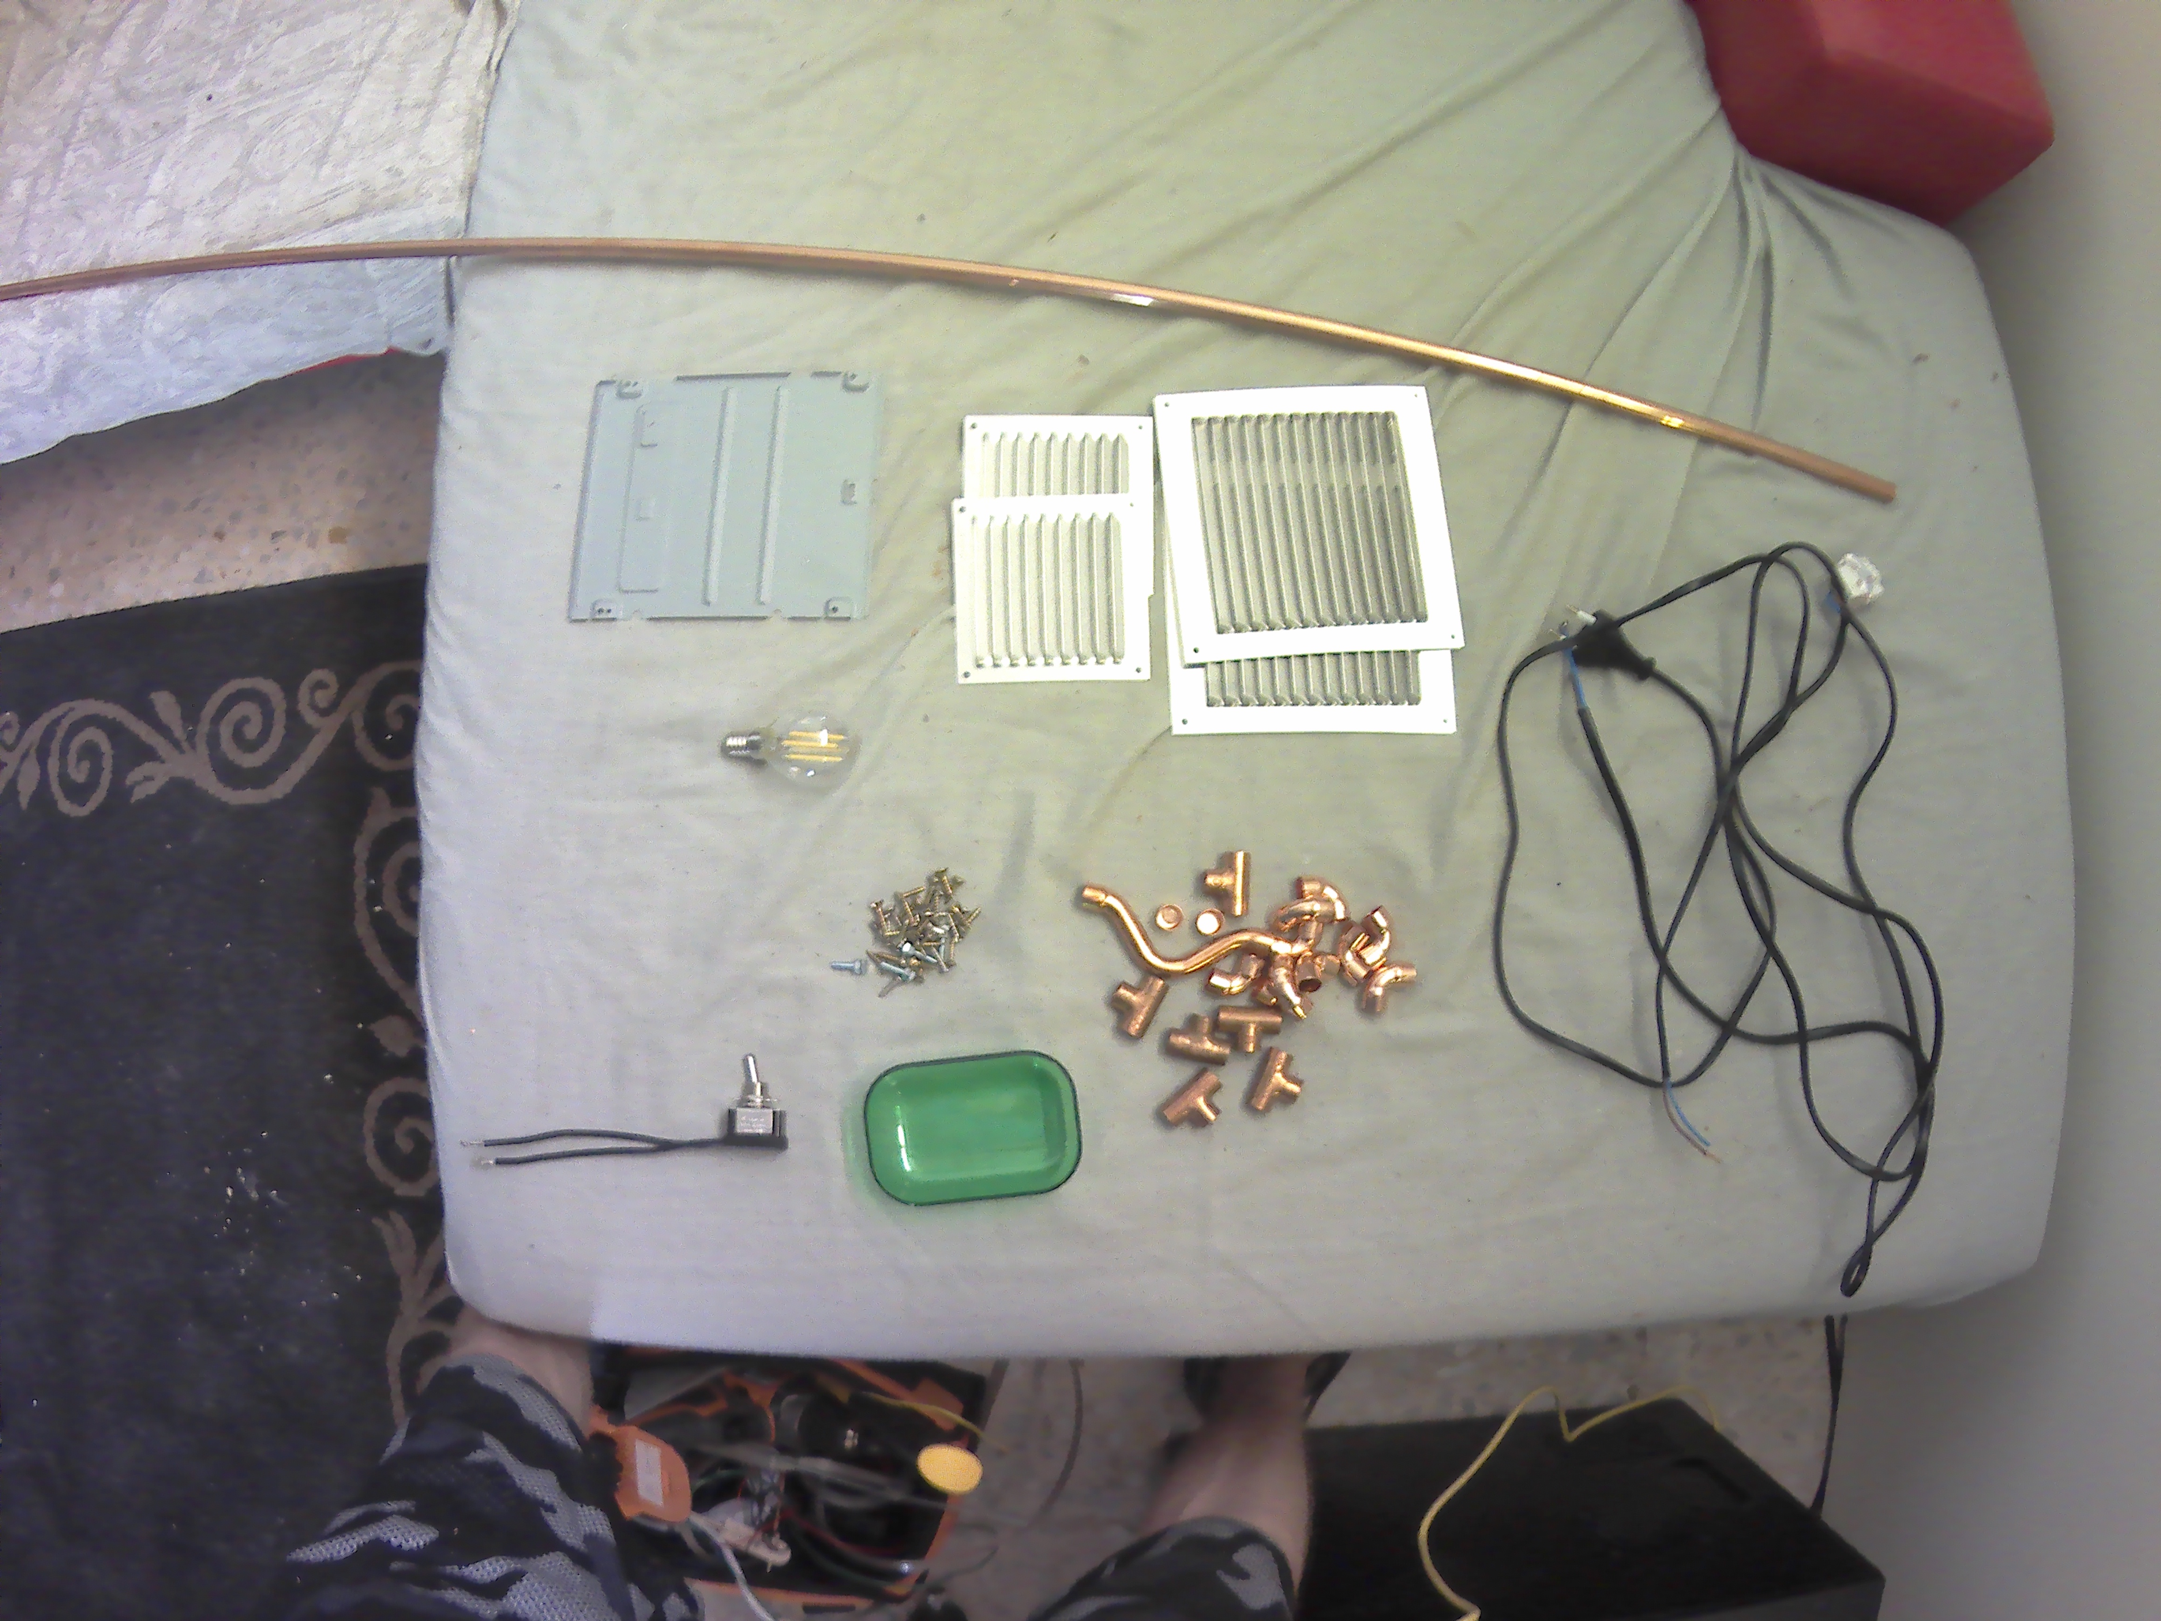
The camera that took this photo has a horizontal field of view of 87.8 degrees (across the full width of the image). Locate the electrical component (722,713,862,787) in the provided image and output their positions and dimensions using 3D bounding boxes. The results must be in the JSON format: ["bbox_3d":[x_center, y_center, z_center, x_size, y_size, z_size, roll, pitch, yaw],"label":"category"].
[{"bbox_3d":[-0.169,-0.035,0.653,0.078,0.045,0.045,-2,83,8],"label":"electrical component"}]

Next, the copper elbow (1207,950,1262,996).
[{"bbox_3d":[0.087,0.093,0.636,0.029,0.016,0.028,14,84,2],"label":"copper elbow"}]

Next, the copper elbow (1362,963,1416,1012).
[{"bbox_3d":[0.174,0.101,0.635,0.030,0.016,0.029,3,84,0],"label":"copper elbow"}]

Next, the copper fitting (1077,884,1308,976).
[{"bbox_3d":[0.059,0.076,0.649,0.124,0.019,0.040,14,83,5],"label":"copper fitting"}]

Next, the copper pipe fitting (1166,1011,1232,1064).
[{"bbox_3d":[0.067,0.129,0.633,0.035,0.015,0.025,9,84,1],"label":"copper pipe fitting"}]

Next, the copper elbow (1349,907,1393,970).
[{"bbox_3d":[0.167,0.073,0.644,0.027,0.018,0.027,-34,85,-5],"label":"copper elbow"}]

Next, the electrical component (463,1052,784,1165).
[{"bbox_3d":[-0.256,0.169,0.637,0.182,0.018,0.064,1,83,-1],"label":"electrical component"}]

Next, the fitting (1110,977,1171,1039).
[{"bbox_3d":[0.032,0.108,0.635,0.025,0.015,0.034,27,84,3],"label":"fitting"}]

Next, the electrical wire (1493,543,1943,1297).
[{"bbox_3d":[0.360,0.061,0.634,0.250,0.042,0.432,4,84,0],"label":"electrical wire"}]

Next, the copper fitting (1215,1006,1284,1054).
[{"bbox_3d":[0.099,0.127,0.650,0.037,0.017,0.027,2,83,-1],"label":"copper fitting"}]

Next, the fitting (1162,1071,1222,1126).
[{"bbox_3d":[0.067,0.165,0.630,0.035,0.015,0.025,-42,85,-4],"label":"fitting"}]

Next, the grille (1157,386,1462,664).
[{"bbox_3d":[0.139,-0.175,0.687,0.169,0.012,0.169,-5,81,-4],"label":"grille"}]

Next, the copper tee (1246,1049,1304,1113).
[{"bbox_3d":[0.112,0.153,0.631,0.025,0.015,0.035,22,84,2],"label":"copper tee"}]

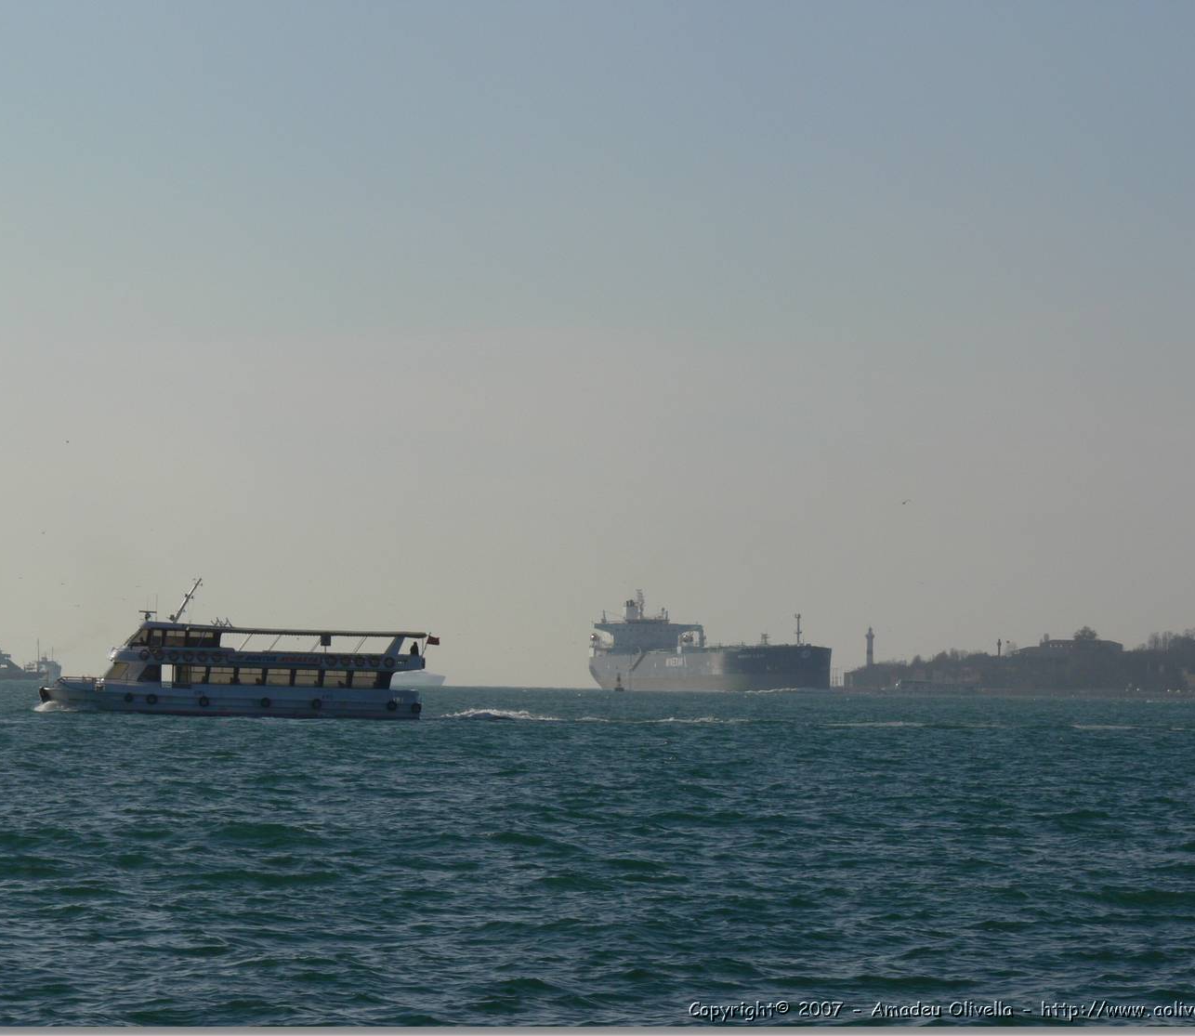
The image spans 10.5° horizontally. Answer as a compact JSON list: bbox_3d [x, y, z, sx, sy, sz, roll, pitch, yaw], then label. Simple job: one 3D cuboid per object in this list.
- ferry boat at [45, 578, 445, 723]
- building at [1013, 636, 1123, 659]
[{"bbox_3d":[-26.480,9.670,480.000,29.400,10.100,6.800,1,-1,-2],"label":"ferry boat"},{"bbox_3d":[240.270,66.030,3312.000,55.400,12.200,25.000,1,-1,4],"label":"building"}]

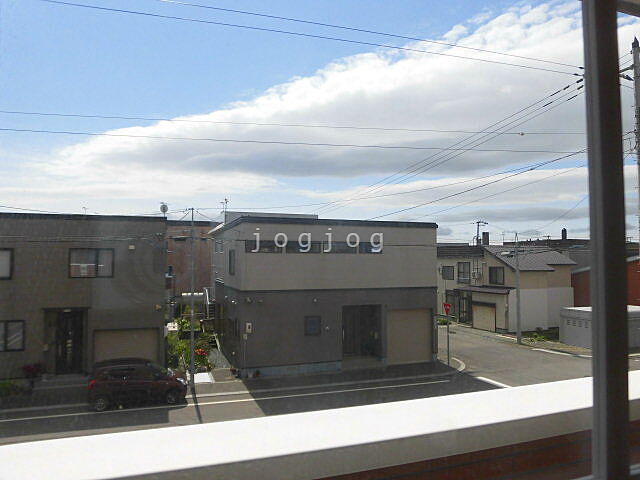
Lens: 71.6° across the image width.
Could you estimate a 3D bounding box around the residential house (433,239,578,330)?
[{"bbox_3d":[15.127,3.856,37.479,6.600,6.600,9.600,1,-4,-18],"label":"residential house"}]

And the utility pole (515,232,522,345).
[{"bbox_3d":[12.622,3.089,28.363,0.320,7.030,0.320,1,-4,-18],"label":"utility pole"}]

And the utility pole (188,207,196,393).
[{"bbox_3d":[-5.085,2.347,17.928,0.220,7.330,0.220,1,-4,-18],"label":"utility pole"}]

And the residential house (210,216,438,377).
[{"bbox_3d":[-0.527,2.888,26.753,10.250,7.100,10.800,1,-3,-20],"label":"residential house"}]

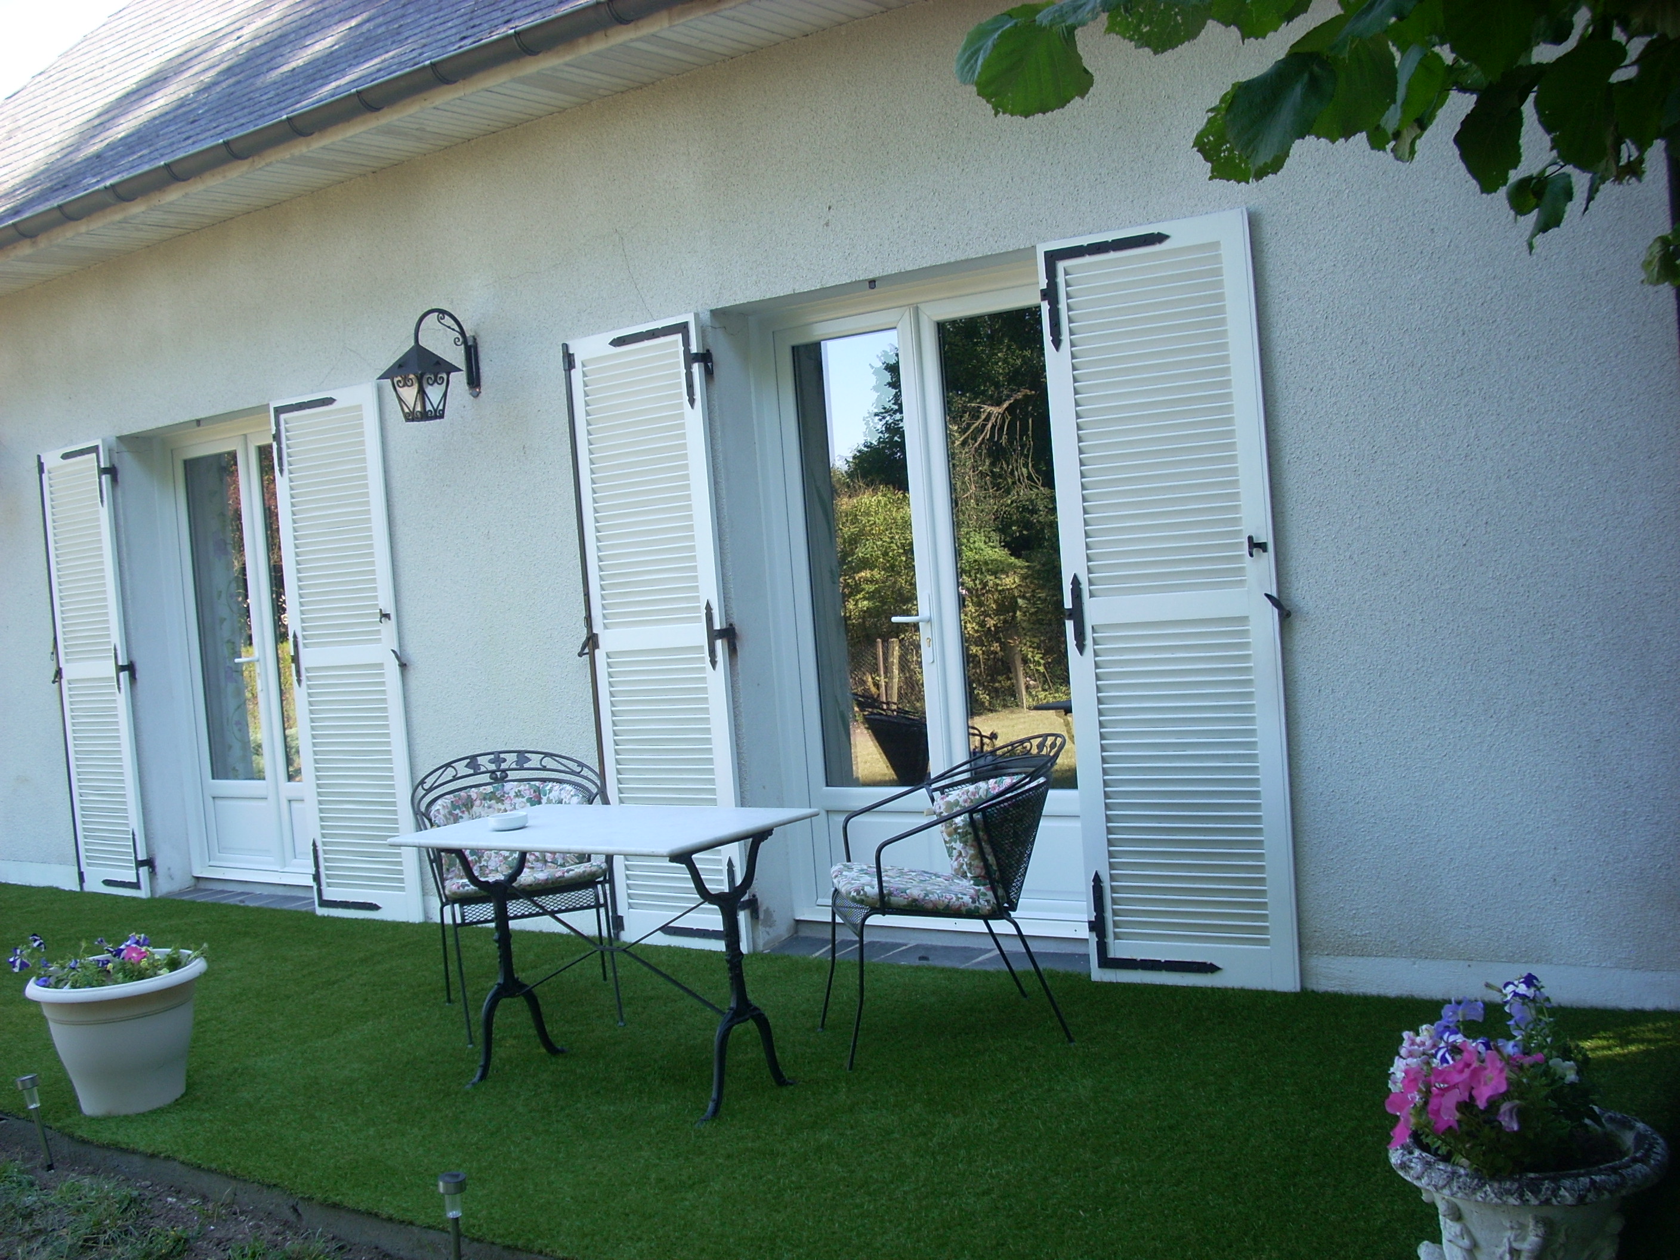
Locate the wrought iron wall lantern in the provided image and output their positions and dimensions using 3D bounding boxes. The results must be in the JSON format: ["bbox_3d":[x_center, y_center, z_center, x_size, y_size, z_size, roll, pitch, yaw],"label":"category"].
[{"bbox_3d":[-1.496,-0.982,6.658,0.220,0.417,0.378,-3,2,38],"label":"wrought iron wall lantern"}]

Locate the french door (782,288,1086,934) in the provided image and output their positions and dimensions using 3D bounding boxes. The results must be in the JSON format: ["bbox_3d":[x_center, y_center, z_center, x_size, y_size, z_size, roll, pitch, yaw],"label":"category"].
[{"bbox_3d":[0.304,-0.068,6.020,1.182,2.130,0.100,-3,2,38],"label":"french door"}]

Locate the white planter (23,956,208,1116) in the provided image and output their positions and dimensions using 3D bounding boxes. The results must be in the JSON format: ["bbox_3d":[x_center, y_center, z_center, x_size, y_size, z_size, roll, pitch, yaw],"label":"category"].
[{"bbox_3d":[-1.970,1.116,4.946,0.470,0.372,0.470,-3,2,38],"label":"white planter"}]

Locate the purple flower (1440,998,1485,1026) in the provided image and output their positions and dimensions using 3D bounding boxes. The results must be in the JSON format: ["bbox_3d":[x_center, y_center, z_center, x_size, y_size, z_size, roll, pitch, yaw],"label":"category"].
[{"bbox_3d":[0.839,0.515,2.420,0.058,0.038,0.045,-4,2,18],"label":"purple flower"}]

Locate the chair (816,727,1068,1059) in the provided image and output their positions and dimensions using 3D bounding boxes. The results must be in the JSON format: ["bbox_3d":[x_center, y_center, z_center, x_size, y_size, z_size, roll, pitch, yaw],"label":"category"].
[{"bbox_3d":[0.285,0.717,4.943,0.696,0.800,0.610,-5,1,-14],"label":"chair"}]

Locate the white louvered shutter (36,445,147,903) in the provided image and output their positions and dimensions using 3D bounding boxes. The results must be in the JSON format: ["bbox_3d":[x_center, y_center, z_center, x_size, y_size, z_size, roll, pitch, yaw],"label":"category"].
[{"bbox_3d":[-3.632,0.201,8.752,0.561,2.182,0.050,-3,2,38],"label":"white louvered shutter"}]

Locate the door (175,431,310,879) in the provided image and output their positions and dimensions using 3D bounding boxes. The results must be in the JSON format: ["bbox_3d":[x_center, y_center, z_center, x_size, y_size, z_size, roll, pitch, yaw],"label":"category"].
[{"bbox_3d":[-2.599,0.121,8.091,1.220,2.040,0.080,-3,2,38],"label":"door"}]

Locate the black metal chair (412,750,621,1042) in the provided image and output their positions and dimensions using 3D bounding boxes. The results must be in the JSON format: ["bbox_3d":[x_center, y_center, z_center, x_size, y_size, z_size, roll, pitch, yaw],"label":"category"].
[{"bbox_3d":[-0.982,0.797,5.624,0.610,0.800,0.721,-5,1,-15],"label":"black metal chair"}]

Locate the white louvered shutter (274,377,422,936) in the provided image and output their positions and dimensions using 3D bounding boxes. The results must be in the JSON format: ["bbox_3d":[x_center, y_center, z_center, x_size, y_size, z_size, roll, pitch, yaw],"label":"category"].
[{"bbox_3d":[-2.070,0.113,7.538,0.697,2.212,0.050,-3,2,38],"label":"white louvered shutter"}]

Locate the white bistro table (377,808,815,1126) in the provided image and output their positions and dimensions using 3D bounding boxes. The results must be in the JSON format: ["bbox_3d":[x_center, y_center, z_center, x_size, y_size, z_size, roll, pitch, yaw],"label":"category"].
[{"bbox_3d":[-0.599,0.858,4.712,1.010,0.693,0.590,-3,2,36],"label":"white bistro table"}]

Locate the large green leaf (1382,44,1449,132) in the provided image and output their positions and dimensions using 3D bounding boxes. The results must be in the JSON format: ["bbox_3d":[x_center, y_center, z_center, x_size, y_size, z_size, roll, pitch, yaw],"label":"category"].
[{"bbox_3d":[0.576,-0.543,1.800,0.065,0.090,0.045,-4,2,21],"label":"large green leaf"}]

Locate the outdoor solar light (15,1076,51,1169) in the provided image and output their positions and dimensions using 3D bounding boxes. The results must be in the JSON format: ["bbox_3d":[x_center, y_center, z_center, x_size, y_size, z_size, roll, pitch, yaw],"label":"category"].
[{"bbox_3d":[-2.015,1.239,4.520,0.060,0.252,0.060,-14,0,38],"label":"outdoor solar light"}]

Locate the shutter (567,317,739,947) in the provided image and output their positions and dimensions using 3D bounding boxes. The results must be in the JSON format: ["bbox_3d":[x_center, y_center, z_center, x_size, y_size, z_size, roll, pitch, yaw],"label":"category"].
[{"bbox_3d":[-0.633,0.030,6.260,0.605,2.150,0.045,-3,2,38],"label":"shutter"}]

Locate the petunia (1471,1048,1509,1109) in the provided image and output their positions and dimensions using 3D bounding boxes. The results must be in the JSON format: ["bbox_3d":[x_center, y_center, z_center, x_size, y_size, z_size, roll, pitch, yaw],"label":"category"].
[{"bbox_3d":[0.875,0.604,2.420,0.060,0.078,0.045,-4,2,19],"label":"petunia"}]

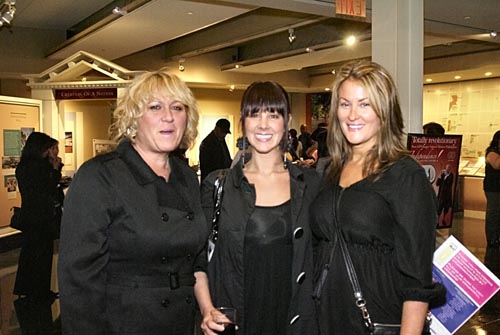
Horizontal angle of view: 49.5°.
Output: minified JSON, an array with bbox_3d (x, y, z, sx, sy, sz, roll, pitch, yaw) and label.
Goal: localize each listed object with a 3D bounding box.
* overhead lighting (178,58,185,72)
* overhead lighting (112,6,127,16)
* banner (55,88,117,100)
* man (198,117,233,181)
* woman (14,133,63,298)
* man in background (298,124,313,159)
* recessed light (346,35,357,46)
[{"bbox_3d":[-1.272,-1.899,10.100,0.110,0.250,0.120,-2,4,-24],"label":"overhead lighting"},{"bbox_3d":[-1.456,-1.741,6.053,0.150,0.110,0.110,-3,4,-30],"label":"overhead lighting"},{"bbox_3d":[-2.479,-1.106,8.200,1.030,0.165,0.050,1,4,17],"label":"banner"},{"bbox_3d":[-0.480,0.255,7.430,0.420,1.790,0.500,0,4,9],"label":"man"},{"bbox_3d":[-2.085,0.467,5.353,0.440,1.650,0.440,-1,4,-15],"label":"woman"},{"bbox_3d":[1.202,-0.001,11.529,0.500,1.770,0.350,1,4,24],"label":"man in background"},{"bbox_3d":[1.506,-1.880,8.048,0.150,0.170,0.150,0,4,14],"label":"recessed light"}]

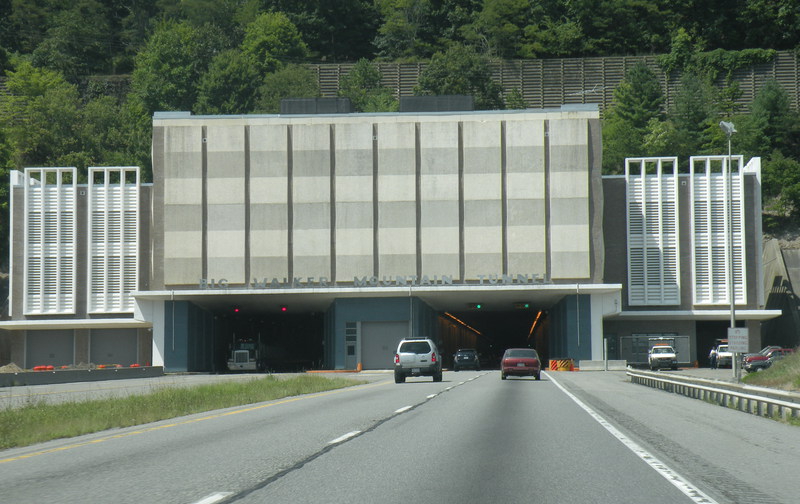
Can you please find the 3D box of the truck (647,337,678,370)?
[{"bbox_3d":[19.989,7.796,147.750,2.000,2.400,5.400,-1,-3,5],"label":"truck"}]

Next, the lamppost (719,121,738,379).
[{"bbox_3d":[17.094,-0.110,100.356,0.700,13.200,0.900,-1,-3,0],"label":"lamppost"}]

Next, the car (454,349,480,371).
[{"bbox_3d":[4.889,7.819,140.211,1.760,1.600,4.350,-1,-3,3],"label":"car"}]

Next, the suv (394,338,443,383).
[{"bbox_3d":[0.828,4.543,81.814,1.850,1.880,4.540,-1,-3,3],"label":"suv"}]

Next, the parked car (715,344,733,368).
[{"bbox_3d":[26.053,8.327,154.687,1.950,1.920,5.300,-1,-3,5],"label":"parked car"}]

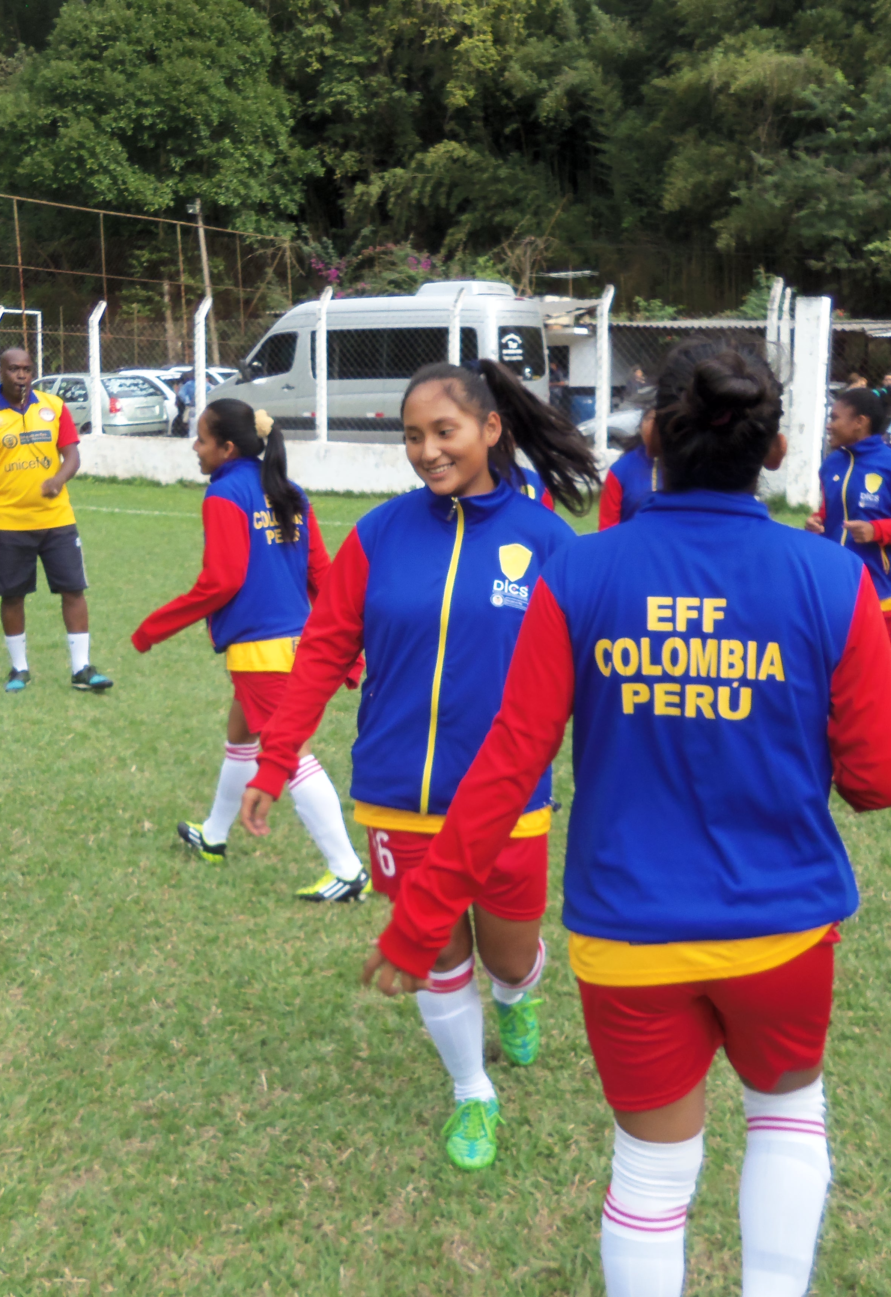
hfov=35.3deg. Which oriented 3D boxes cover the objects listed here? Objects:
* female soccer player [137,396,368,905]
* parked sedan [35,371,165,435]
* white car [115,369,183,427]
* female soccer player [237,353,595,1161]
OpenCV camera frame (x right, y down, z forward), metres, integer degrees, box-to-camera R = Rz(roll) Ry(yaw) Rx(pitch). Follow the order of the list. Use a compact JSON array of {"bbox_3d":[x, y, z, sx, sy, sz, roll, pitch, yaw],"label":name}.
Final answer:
[{"bbox_3d":[-0.604,-0.018,4.458,0.740,1.520,0.520,7,12,34],"label":"female soccer player"},{"bbox_3d":[-7.661,-5.212,30.328,4.000,1.470,1.660,10,14,43],"label":"parked sedan"},{"bbox_3d":[-6.769,-5.753,32.628,4.100,1.480,1.680,10,14,43],"label":"white car"},{"bbox_3d":[-0.026,0.211,2.952,0.700,1.600,0.600,3,10,13],"label":"female soccer player"}]

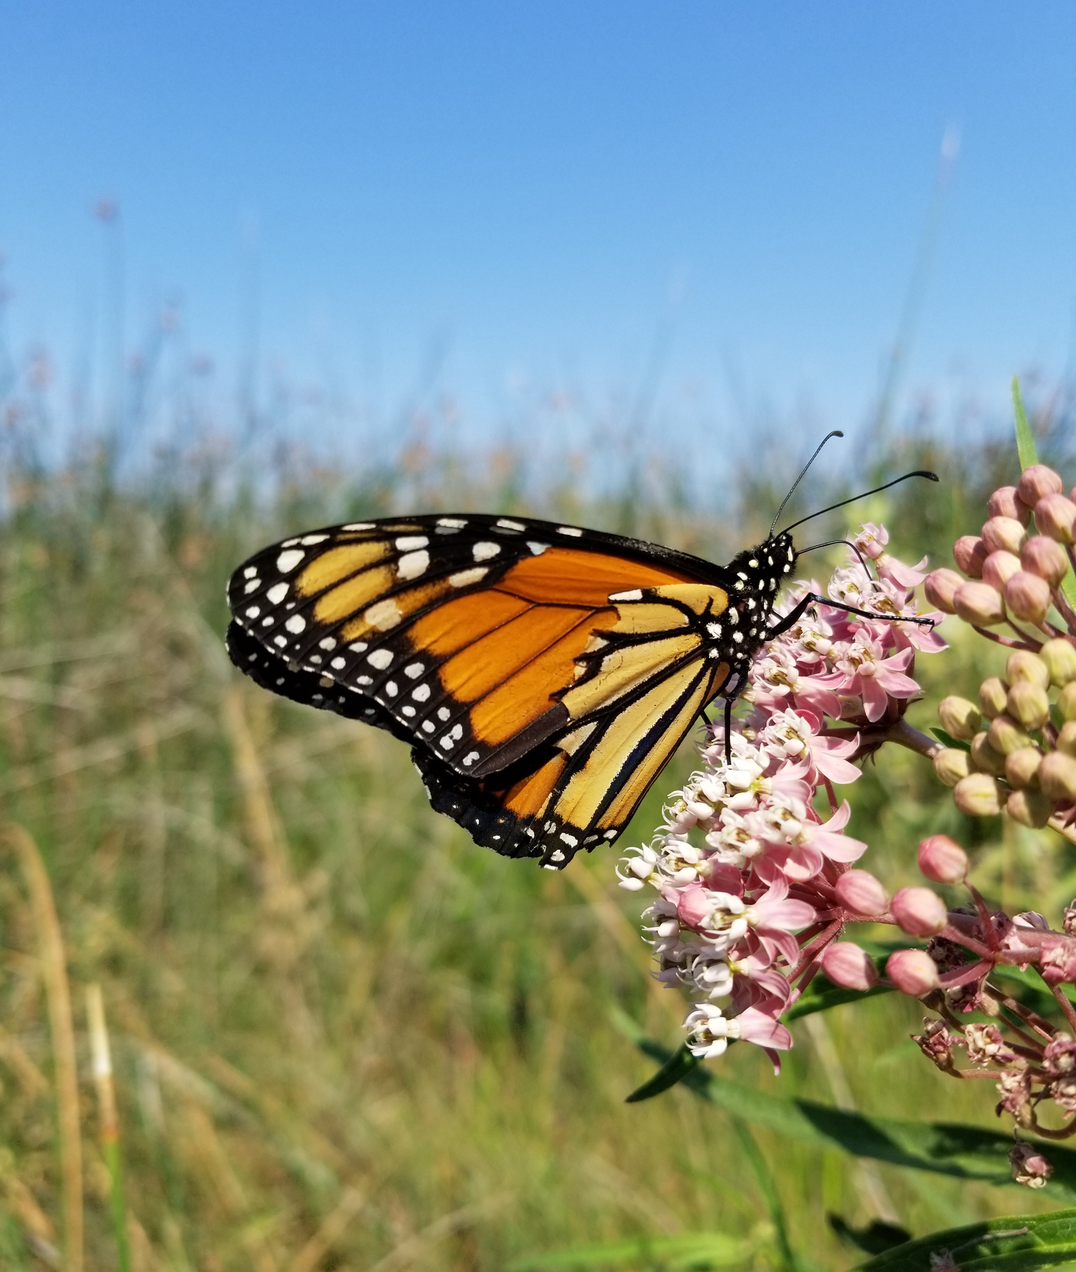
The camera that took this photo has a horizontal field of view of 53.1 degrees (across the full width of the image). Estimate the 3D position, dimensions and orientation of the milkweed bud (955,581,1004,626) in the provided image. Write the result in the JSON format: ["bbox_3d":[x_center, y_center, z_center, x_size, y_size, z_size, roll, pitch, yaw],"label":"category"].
[{"bbox_3d":[0.044,-0.003,0.107,0.005,0.004,0.004,22,10,0],"label":"milkweed bud"}]

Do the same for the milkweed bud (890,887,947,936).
[{"bbox_3d":[0.038,0.027,0.106,0.005,0.004,0.004,26,-4,3],"label":"milkweed bud"}]

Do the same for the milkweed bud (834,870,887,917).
[{"bbox_3d":[0.034,0.027,0.114,0.006,0.005,0.005,26,0,-12],"label":"milkweed bud"}]

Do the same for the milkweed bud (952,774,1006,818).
[{"bbox_3d":[0.046,0.016,0.111,0.005,0.004,0.004,4,-7,3],"label":"milkweed bud"}]

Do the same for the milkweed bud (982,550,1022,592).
[{"bbox_3d":[0.050,-0.007,0.116,0.005,0.004,0.004,43,0,-24],"label":"milkweed bud"}]

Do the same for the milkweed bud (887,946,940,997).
[{"bbox_3d":[0.039,0.035,0.111,0.006,0.005,0.005,28,0,-26],"label":"milkweed bud"}]

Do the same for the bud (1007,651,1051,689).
[{"bbox_3d":[0.053,0.004,0.117,0.005,0.004,0.004,41,0,-24],"label":"bud"}]

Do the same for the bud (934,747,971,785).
[{"bbox_3d":[0.044,0.014,0.114,0.005,0.004,0.004,29,0,-21],"label":"bud"}]

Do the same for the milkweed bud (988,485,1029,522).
[{"bbox_3d":[0.049,-0.013,0.112,0.005,0.004,0.004,40,21,-7],"label":"milkweed bud"}]

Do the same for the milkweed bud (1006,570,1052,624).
[{"bbox_3d":[0.049,-0.004,0.107,0.004,0.005,0.004,-30,25,22],"label":"milkweed bud"}]

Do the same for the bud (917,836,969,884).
[{"bbox_3d":[0.040,0.022,0.107,0.005,0.004,0.004,40,4,3],"label":"bud"}]

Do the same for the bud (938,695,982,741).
[{"bbox_3d":[0.045,0.009,0.115,0.005,0.004,0.004,42,0,-21],"label":"bud"}]

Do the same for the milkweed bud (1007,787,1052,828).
[{"bbox_3d":[0.051,0.018,0.112,0.005,0.004,0.004,18,-1,1],"label":"milkweed bud"}]

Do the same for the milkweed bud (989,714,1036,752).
[{"bbox_3d":[0.049,0.010,0.111,0.004,0.004,0.004,21,4,-1],"label":"milkweed bud"}]

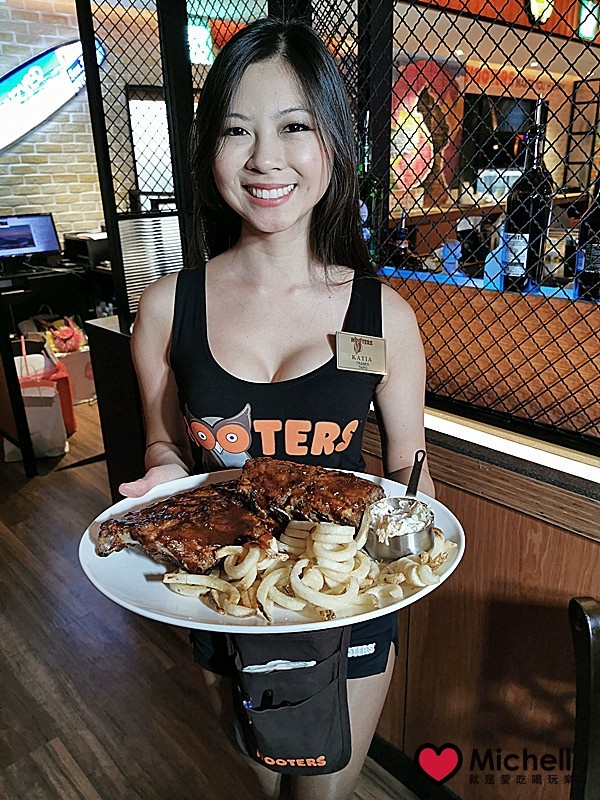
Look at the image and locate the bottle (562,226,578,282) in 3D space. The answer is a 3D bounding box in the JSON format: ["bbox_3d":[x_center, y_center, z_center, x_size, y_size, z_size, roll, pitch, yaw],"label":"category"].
[{"bbox_3d":[1.200,-0.645,2.770,0.072,0.245,0.072,6,22,21],"label":"bottle"}]

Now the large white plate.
[{"bbox_3d":[-0.027,0.139,0.614,0.365,0.032,0.270,0,22,5],"label":"large white plate"}]

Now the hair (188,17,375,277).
[{"bbox_3d":[-0.026,-0.298,0.779,0.230,0.320,0.210,-1,20,-2],"label":"hair"}]

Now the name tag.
[{"bbox_3d":[0.074,-0.058,0.755,0.068,0.045,0.006,2,-6,-29],"label":"name tag"}]

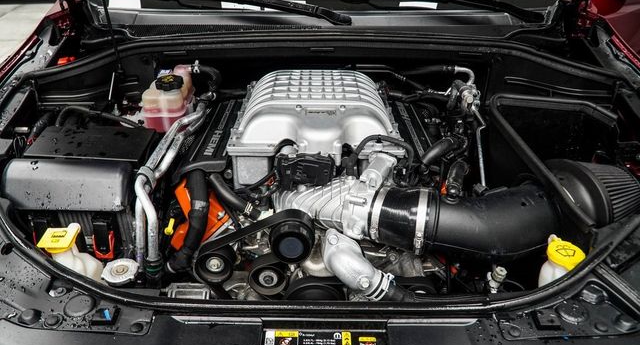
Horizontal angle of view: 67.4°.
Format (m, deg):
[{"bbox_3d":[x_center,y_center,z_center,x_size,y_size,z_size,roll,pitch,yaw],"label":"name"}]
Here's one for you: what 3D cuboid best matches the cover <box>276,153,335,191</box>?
[{"bbox_3d":[-0.032,0.002,1.050,0.120,0.075,0.050,0,24,0],"label":"cover"}]

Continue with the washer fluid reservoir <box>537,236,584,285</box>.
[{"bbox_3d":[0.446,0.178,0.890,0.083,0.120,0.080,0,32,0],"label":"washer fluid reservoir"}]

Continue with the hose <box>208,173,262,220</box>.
[{"bbox_3d":[-0.169,0.048,0.950,0.135,0.030,0.032,40,42,12],"label":"hose"}]

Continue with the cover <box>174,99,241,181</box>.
[{"bbox_3d":[-0.273,-0.093,1.240,0.125,0.068,0.400,-6,28,3],"label":"cover"}]

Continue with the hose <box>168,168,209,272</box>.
[{"bbox_3d":[-0.252,0.092,0.920,0.060,0.055,0.200,8,69,-5],"label":"hose"}]

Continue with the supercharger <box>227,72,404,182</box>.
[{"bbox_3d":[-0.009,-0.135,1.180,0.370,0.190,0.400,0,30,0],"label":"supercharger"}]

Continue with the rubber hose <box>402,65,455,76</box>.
[{"bbox_3d":[0.312,-0.291,1.370,0.155,0.024,0.025,-7,30,0],"label":"rubber hose"}]

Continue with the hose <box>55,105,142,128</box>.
[{"bbox_3d":[-0.521,-0.130,1.130,0.200,0.042,0.040,8,32,4],"label":"hose"}]

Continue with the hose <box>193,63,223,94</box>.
[{"bbox_3d":[-0.293,-0.244,1.260,0.074,0.068,0.060,0,30,0],"label":"hose"}]

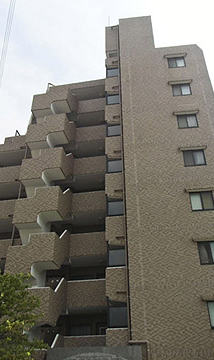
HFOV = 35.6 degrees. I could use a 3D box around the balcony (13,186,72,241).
[{"bbox_3d":[-3.847,1.941,19.916,2.800,2.170,2.350,-3,-33,5],"label":"balcony"}]

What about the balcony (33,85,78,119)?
[{"bbox_3d":[-3.777,-5.365,23.982,2.510,2.020,1.800,-5,-33,7],"label":"balcony"}]

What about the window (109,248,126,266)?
[{"bbox_3d":[0.521,3.996,17.108,0.920,1.010,0.150,-5,-33,7],"label":"window"}]

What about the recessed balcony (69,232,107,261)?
[{"bbox_3d":[-1.040,4.119,20.095,2.230,1.420,1.380,-5,-33,7],"label":"recessed balcony"}]

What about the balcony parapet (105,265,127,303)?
[{"bbox_3d":[0.492,5.183,16.444,1.039,1.640,0.250,-3,-33,4],"label":"balcony parapet"}]

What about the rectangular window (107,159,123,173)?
[{"bbox_3d":[0.496,-0.813,20.647,0.960,0.990,0.140,-3,-33,5],"label":"rectangular window"}]

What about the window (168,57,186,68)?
[{"bbox_3d":[5.052,-8.392,23.967,1.197,1.121,0.150,-5,-33,7],"label":"window"}]

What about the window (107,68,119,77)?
[{"bbox_3d":[0.411,-7.918,24.781,0.930,0.930,0.150,-3,-33,5],"label":"window"}]

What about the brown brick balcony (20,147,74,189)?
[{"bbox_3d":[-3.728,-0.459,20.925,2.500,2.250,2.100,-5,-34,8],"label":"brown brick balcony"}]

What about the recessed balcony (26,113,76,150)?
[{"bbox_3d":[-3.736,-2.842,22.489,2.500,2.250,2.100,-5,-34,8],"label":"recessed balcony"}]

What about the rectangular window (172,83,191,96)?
[{"bbox_3d":[5.099,-6.116,22.728,1.218,1.150,0.150,-3,-33,5],"label":"rectangular window"}]

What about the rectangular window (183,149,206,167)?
[{"bbox_3d":[5.035,-1.264,19.205,1.200,1.130,0.150,-3,-33,5],"label":"rectangular window"}]

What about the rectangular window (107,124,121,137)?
[{"bbox_3d":[0.487,-3.236,22.241,0.960,0.990,0.140,-3,-33,5],"label":"rectangular window"}]

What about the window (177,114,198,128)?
[{"bbox_3d":[5.108,-3.693,21.135,1.218,1.150,0.150,-3,-33,5],"label":"window"}]

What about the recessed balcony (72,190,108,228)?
[{"bbox_3d":[-1.033,1.900,22.335,2.300,1.480,2.000,-3,-33,5],"label":"recessed balcony"}]

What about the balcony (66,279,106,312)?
[{"bbox_3d":[-1.019,6.538,18.577,2.230,1.450,1.480,-5,-33,7],"label":"balcony"}]

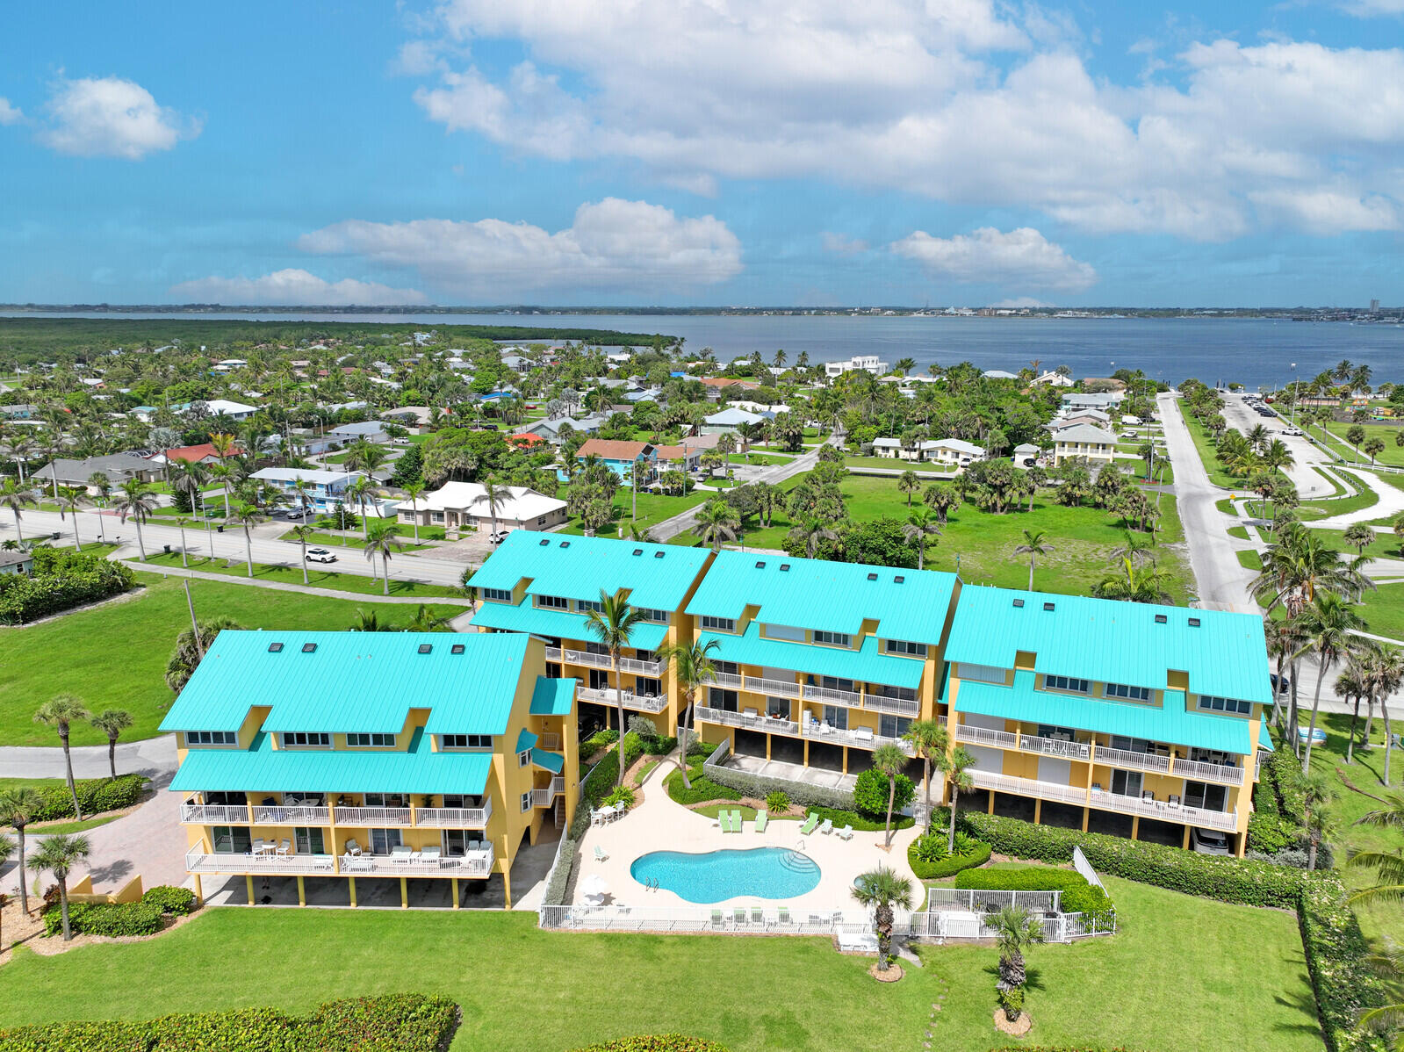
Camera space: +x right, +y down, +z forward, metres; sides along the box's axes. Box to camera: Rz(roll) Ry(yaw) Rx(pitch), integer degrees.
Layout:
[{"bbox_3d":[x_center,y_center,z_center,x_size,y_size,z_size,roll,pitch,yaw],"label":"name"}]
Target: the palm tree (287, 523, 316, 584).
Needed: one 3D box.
[{"bbox_3d":[-49.258,3.509,120.259,3.500,7.500,3.500,0,13,0],"label":"palm tree"}]

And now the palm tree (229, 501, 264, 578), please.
[{"bbox_3d":[-58.317,1.751,125.181,4.491,9.984,4.491,0,13,0],"label":"palm tree"}]

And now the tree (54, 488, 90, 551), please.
[{"bbox_3d":[-83.459,-0.904,129.533,3.919,8.765,3.919,-8,15,-33],"label":"tree"}]

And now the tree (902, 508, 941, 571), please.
[{"bbox_3d":[25.916,3.483,115.401,4.653,10.918,4.653,0,13,0],"label":"tree"}]

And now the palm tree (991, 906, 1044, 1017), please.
[{"bbox_3d":[14.889,20.876,46.256,2.533,5.879,2.533,0,13,0],"label":"palm tree"}]

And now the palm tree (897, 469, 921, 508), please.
[{"bbox_3d":[35.972,-6.508,169.735,3.817,6.450,3.817,0,13,0],"label":"palm tree"}]

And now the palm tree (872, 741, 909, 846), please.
[{"bbox_3d":[11.860,17.096,61.579,2.350,7.150,2.350,0,13,0],"label":"palm tree"}]

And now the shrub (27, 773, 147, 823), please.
[{"bbox_3d":[-42.115,18.627,66.815,6.900,1.200,3.000,-4,13,-18],"label":"shrub"}]

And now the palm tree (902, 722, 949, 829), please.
[{"bbox_3d":[13.542,15.552,59.504,2.786,7.595,2.786,3,13,14],"label":"palm tree"}]

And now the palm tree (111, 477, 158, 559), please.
[{"bbox_3d":[-72.007,-0.698,124.230,5.072,10.706,5.072,-7,15,-30],"label":"palm tree"}]

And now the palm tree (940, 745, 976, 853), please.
[{"bbox_3d":[15.960,17.182,60.673,2.300,7.400,2.400,0,13,0],"label":"palm tree"}]

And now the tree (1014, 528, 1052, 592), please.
[{"bbox_3d":[37.415,5.096,110.925,4.351,9.745,4.351,0,13,0],"label":"tree"}]

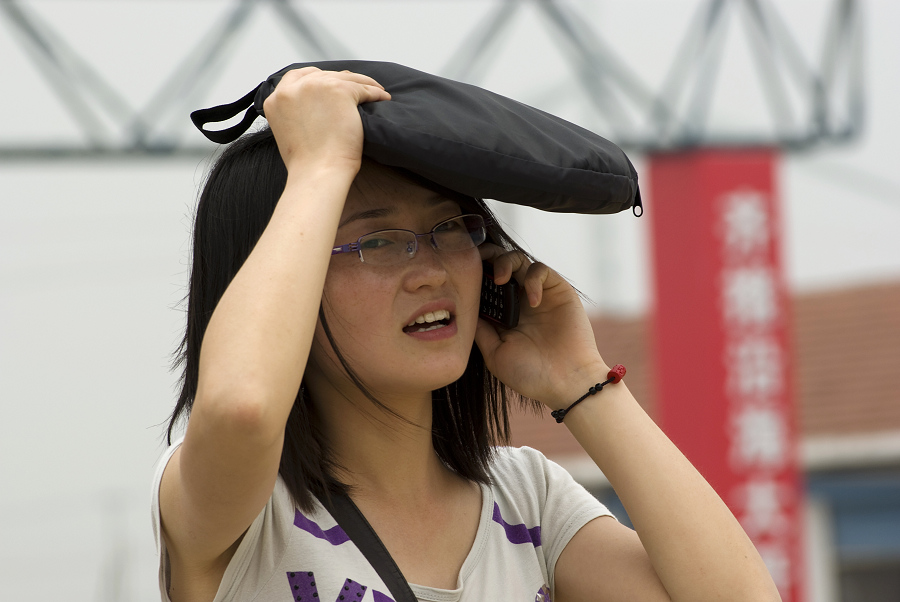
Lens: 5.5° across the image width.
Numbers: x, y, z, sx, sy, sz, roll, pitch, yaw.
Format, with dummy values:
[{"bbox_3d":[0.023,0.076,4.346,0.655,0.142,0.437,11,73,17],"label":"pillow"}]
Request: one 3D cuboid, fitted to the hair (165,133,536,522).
[{"bbox_3d":[-0.074,0.012,7.300,0.240,0.305,0.225,-3,-1,-27],"label":"hair"}]

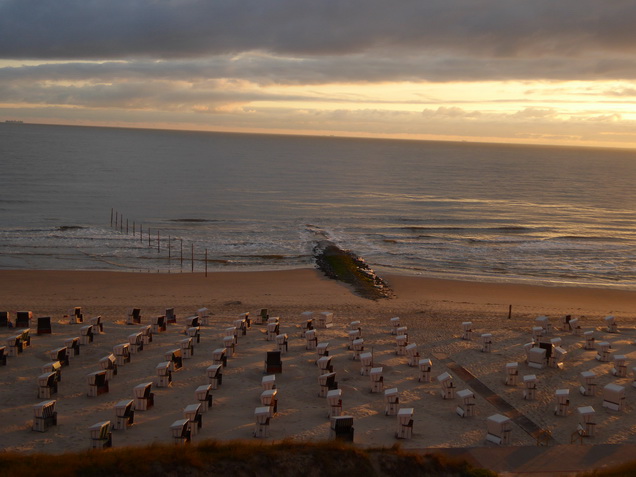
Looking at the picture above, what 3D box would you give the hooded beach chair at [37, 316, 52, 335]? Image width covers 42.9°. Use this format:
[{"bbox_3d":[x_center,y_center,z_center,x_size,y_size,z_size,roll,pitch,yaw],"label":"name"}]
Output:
[{"bbox_3d":[-27.405,8.555,80.971,1.170,1.650,1.000,0,8,-18],"label":"hooded beach chair"}]

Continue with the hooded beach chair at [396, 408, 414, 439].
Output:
[{"bbox_3d":[5.822,12.354,53.813,0.970,1.600,1.200,3,7,6],"label":"hooded beach chair"}]

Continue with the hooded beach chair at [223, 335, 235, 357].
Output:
[{"bbox_3d":[-7.687,9.467,70.983,0.900,1.570,1.170,3,7,4],"label":"hooded beach chair"}]

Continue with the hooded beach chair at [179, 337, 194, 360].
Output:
[{"bbox_3d":[-10.953,9.136,67.777,0.950,1.600,1.200,3,7,5],"label":"hooded beach chair"}]

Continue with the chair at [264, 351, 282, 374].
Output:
[{"bbox_3d":[-3.567,10.115,65.939,1.170,1.570,0.920,1,7,-12],"label":"chair"}]

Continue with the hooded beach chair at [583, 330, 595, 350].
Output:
[{"bbox_3d":[25.519,9.527,76.464,0.950,1.600,1.200,3,7,7],"label":"hooded beach chair"}]

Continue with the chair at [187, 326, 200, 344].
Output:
[{"bbox_3d":[-11.037,8.620,71.782,0.950,1.600,1.200,3,7,4],"label":"chair"}]

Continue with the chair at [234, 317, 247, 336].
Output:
[{"bbox_3d":[-7.682,8.883,79.979,0.950,1.600,1.200,4,8,14],"label":"chair"}]

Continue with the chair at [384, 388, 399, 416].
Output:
[{"bbox_3d":[5.347,11.873,58.482,0.970,1.600,1.200,3,7,3],"label":"chair"}]

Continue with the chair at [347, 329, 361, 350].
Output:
[{"bbox_3d":[3.497,9.944,79.670,1.000,1.650,1.170,3,7,7],"label":"chair"}]

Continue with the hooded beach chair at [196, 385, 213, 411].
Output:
[{"bbox_3d":[-7.774,10.883,55.151,0.950,1.600,1.200,3,7,6],"label":"hooded beach chair"}]

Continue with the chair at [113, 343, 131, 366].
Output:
[{"bbox_3d":[-16.419,9.733,67.671,0.950,1.600,1.200,4,7,11],"label":"chair"}]

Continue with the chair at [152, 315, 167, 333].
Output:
[{"bbox_3d":[-16.197,8.675,81.946,0.959,1.620,1.210,5,8,21],"label":"chair"}]

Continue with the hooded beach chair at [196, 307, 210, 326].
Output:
[{"bbox_3d":[-12.020,8.249,84.833,1.000,1.550,1.200,-1,8,-22],"label":"hooded beach chair"}]

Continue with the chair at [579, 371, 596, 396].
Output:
[{"bbox_3d":[21.093,11.331,63.267,0.952,1.620,1.210,2,7,1],"label":"chair"}]

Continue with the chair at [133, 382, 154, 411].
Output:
[{"bbox_3d":[-11.849,10.715,55.157,0.950,1.600,1.200,4,7,13],"label":"chair"}]

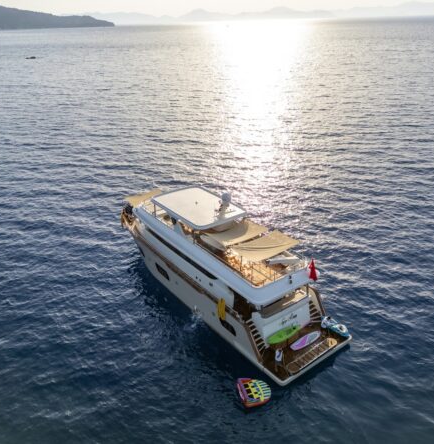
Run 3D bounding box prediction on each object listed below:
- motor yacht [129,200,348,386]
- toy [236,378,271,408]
[{"bbox_3d":[-1.147,1.610,37.098,7.570,8.900,27.830,-19,31,-32],"label":"motor yacht"},{"bbox_3d":[2.499,11.049,26.836,2.050,0.600,2.200,-7,26,-11],"label":"toy"}]

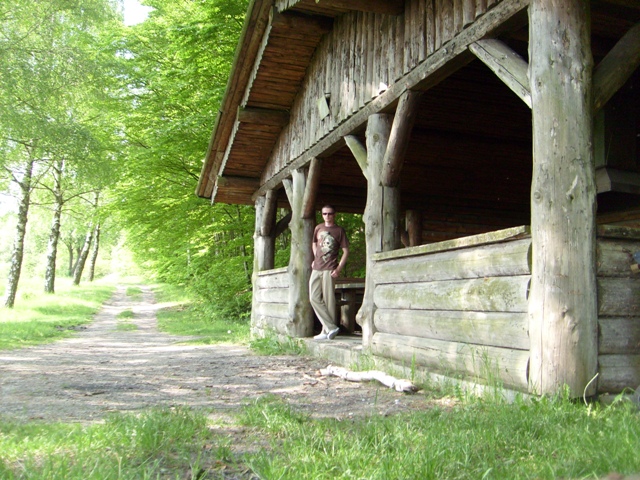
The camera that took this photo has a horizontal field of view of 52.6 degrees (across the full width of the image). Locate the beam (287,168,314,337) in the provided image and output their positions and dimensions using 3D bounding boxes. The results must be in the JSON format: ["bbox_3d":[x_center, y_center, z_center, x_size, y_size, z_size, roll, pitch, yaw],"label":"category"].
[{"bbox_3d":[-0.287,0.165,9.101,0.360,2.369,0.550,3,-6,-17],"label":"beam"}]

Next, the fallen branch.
[{"bbox_3d":[0.347,1.088,5.186,0.190,0.120,1.236,4,-6,-32],"label":"fallen branch"}]

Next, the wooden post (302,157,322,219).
[{"bbox_3d":[-0.094,-0.692,8.603,0.180,0.887,0.180,3,23,-17],"label":"wooden post"}]

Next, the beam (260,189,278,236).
[{"bbox_3d":[-0.868,-0.458,11.062,0.190,0.826,0.190,3,17,-17],"label":"beam"}]

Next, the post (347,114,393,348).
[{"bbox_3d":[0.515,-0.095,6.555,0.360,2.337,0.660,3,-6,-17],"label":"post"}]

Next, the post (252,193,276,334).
[{"bbox_3d":[-0.952,0.408,11.209,0.360,2.423,0.360,3,-6,-17],"label":"post"}]

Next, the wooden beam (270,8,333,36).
[{"bbox_3d":[-0.192,-2.516,7.476,0.709,0.220,0.220,3,-6,-17],"label":"wooden beam"}]

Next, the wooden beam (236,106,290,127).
[{"bbox_3d":[-0.810,-1.785,9.317,0.735,0.200,0.200,3,-6,-17],"label":"wooden beam"}]

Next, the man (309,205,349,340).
[{"bbox_3d":[0.113,0.423,8.606,0.490,1.770,0.360,0,-6,11],"label":"man"}]

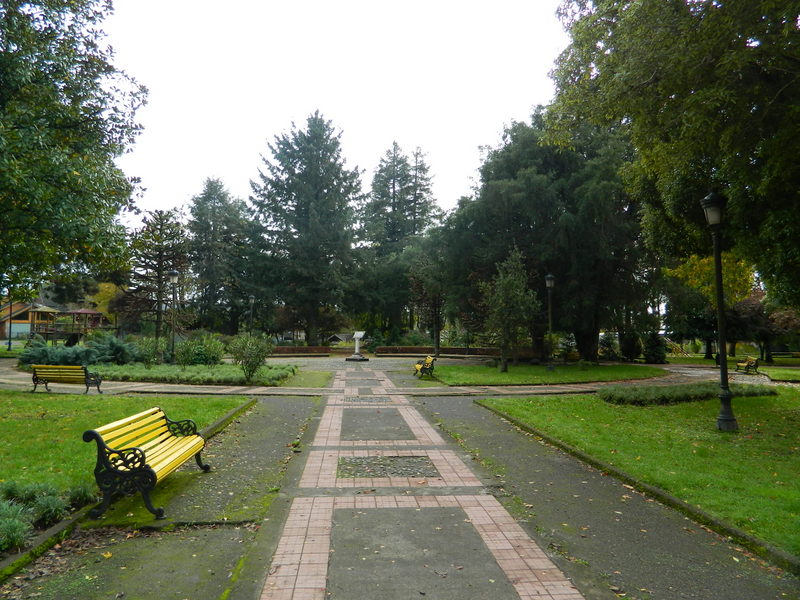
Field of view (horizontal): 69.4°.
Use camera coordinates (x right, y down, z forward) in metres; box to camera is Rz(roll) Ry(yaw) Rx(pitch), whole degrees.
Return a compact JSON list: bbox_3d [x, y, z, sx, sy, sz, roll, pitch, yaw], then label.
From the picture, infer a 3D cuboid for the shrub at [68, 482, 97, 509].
[{"bbox_3d":[-2.995,1.822,5.540,0.300,0.260,0.300,0,-4,0],"label":"shrub"}]

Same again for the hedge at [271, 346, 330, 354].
[{"bbox_3d":[-7.749,3.950,45.024,4.800,0.700,0.800,0,-4,0],"label":"hedge"}]

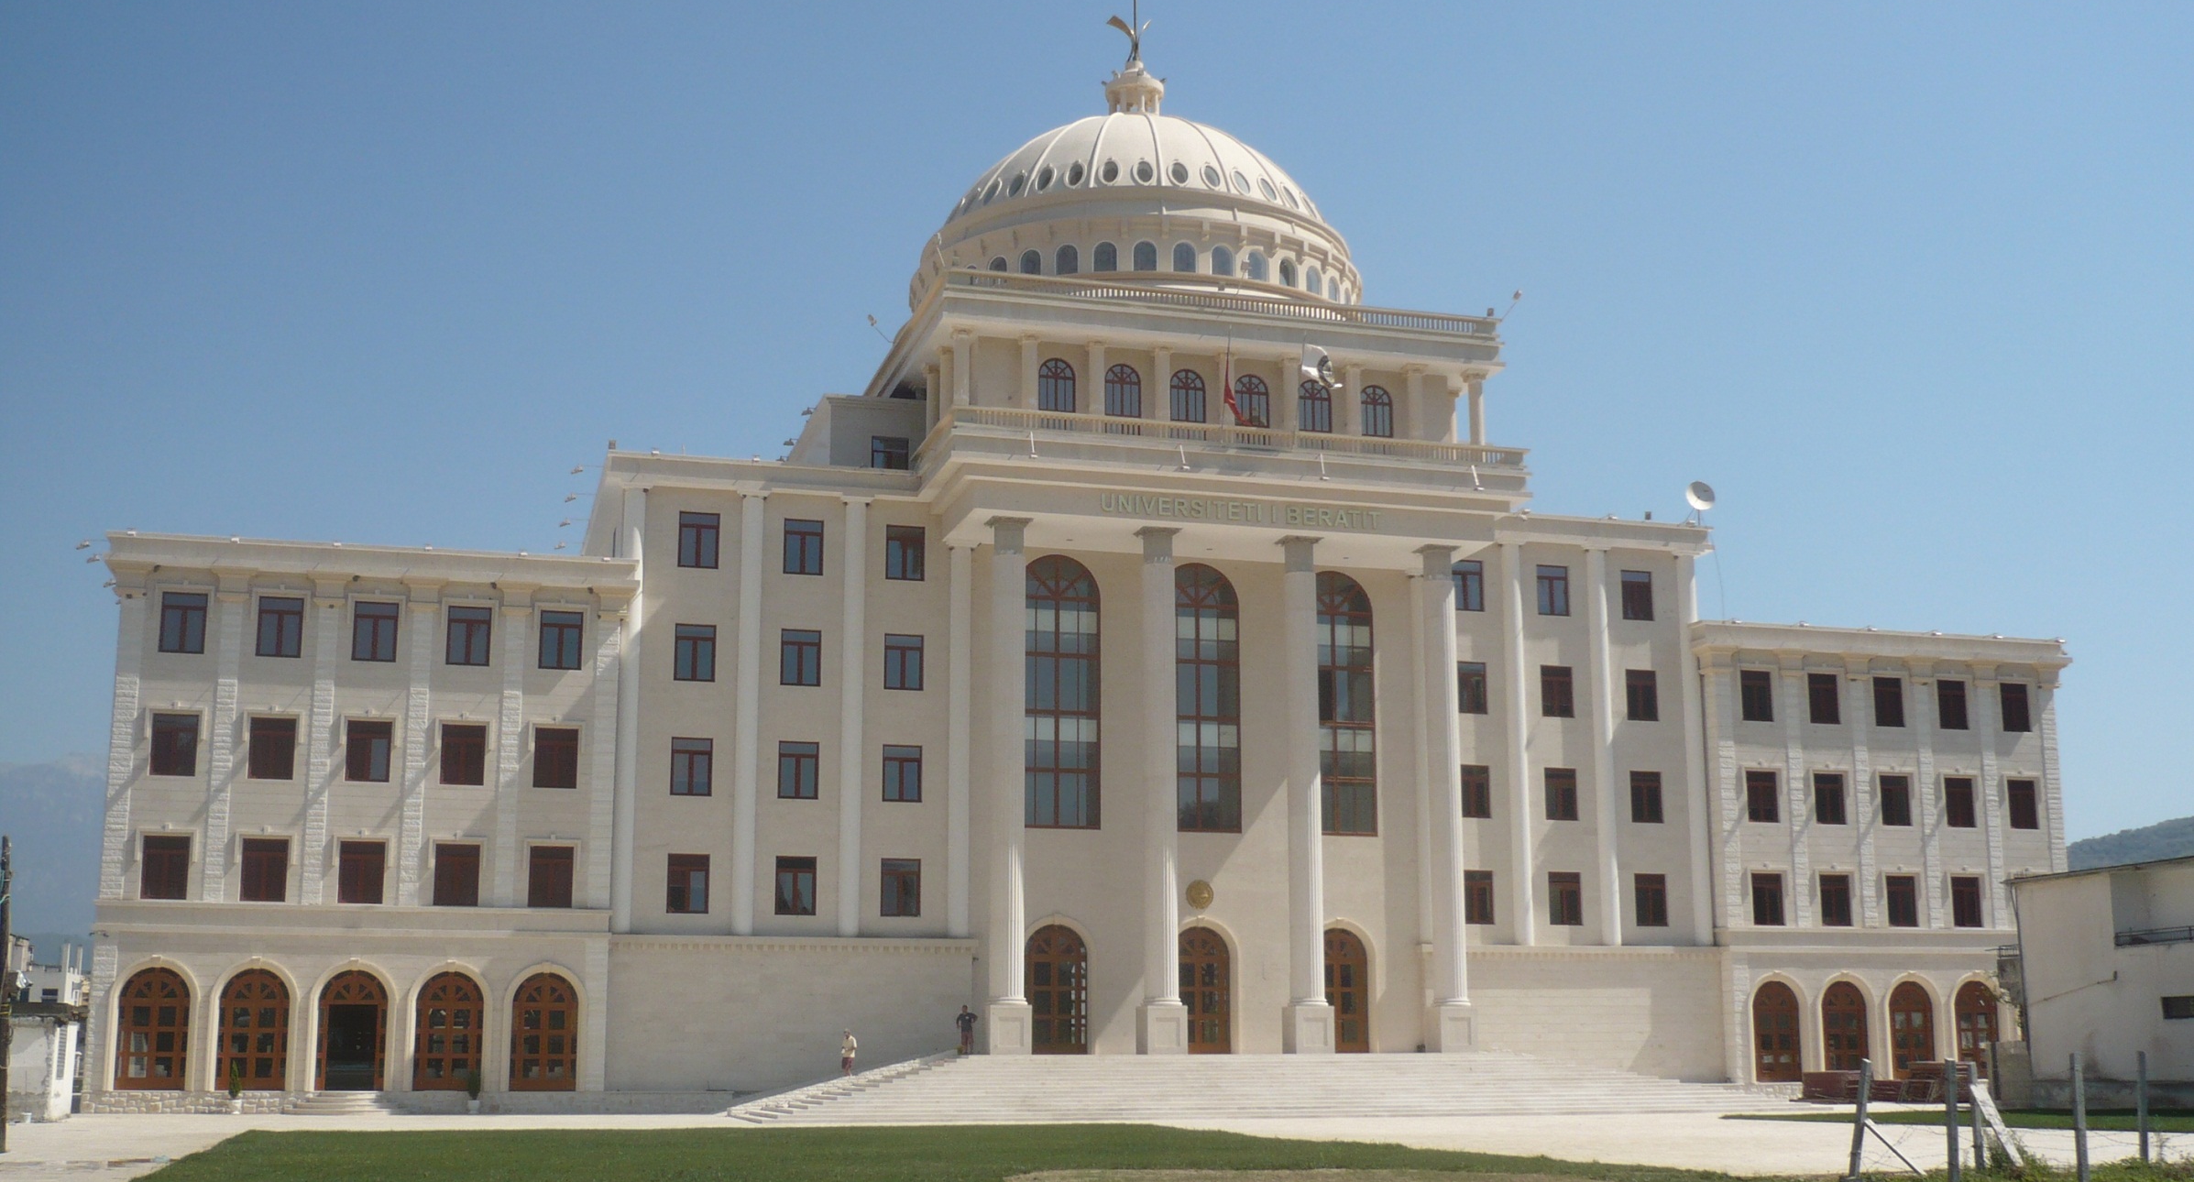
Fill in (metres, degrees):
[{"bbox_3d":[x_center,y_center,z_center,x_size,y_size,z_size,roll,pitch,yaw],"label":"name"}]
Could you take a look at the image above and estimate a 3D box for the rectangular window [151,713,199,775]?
[{"bbox_3d":[-32.172,5.342,77.312,1.551,2.211,0.200,3,-12,-15],"label":"rectangular window"}]

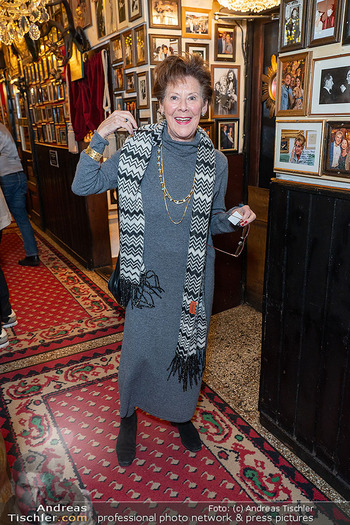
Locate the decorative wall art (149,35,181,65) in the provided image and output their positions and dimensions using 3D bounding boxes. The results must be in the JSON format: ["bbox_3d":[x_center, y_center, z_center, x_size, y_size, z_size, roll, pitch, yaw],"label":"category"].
[{"bbox_3d":[-0.062,-1.357,2.704,0.225,0.173,0.022,-12,21,-27],"label":"decorative wall art"}]

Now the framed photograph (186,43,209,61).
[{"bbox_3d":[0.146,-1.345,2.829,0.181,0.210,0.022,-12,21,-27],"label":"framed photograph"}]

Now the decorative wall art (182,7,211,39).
[{"bbox_3d":[0.138,-1.558,2.757,0.228,0.176,0.022,-12,21,-27],"label":"decorative wall art"}]

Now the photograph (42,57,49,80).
[{"bbox_3d":[-1.456,-2.186,4.783,0.022,0.231,0.197,-11,20,-27],"label":"photograph"}]

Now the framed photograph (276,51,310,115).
[{"bbox_3d":[0.463,-0.684,1.647,0.022,0.221,0.156,-11,20,-27],"label":"framed photograph"}]

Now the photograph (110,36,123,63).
[{"bbox_3d":[-0.406,-1.509,2.998,0.019,0.166,0.189,-11,20,-27],"label":"photograph"}]

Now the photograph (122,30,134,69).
[{"bbox_3d":[-0.305,-1.421,2.839,0.019,0.217,0.159,-11,20,-27],"label":"photograph"}]

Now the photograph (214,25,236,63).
[{"bbox_3d":[0.338,-1.499,2.893,0.171,0.224,0.022,-12,21,-27],"label":"photograph"}]

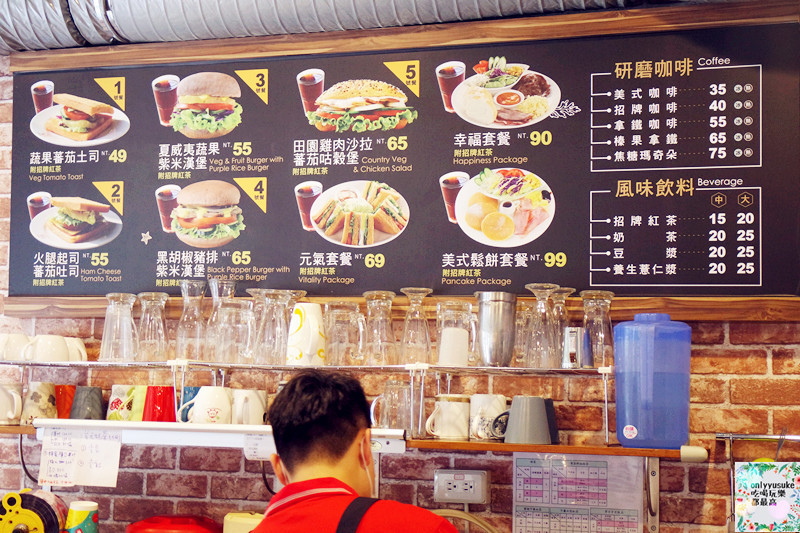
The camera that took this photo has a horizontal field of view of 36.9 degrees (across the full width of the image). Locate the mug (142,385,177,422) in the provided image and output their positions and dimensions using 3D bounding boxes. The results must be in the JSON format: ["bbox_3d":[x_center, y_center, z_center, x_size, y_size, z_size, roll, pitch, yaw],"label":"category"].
[{"bbox_3d":[-0.562,0.334,2.814,0.083,0.105,0.103,3,-6,-11],"label":"mug"}]

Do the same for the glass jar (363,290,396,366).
[{"bbox_3d":[-0.045,0.139,2.663,0.075,0.168,0.075,2,-6,-1],"label":"glass jar"}]

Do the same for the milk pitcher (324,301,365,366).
[{"bbox_3d":[-0.114,0.150,2.652,0.114,0.145,0.080,-4,-7,42],"label":"milk pitcher"}]

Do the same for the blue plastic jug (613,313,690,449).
[{"bbox_3d":[0.514,0.234,2.451,0.159,0.280,0.199,-1,-6,17],"label":"blue plastic jug"}]

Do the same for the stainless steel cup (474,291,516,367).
[{"bbox_3d":[0.205,0.135,2.562,0.089,0.163,0.083,1,-6,0],"label":"stainless steel cup"}]

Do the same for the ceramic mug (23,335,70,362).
[{"bbox_3d":[-0.857,0.199,2.897,0.117,0.068,0.089,4,-7,-24],"label":"ceramic mug"}]

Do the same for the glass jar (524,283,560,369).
[{"bbox_3d":[0.301,0.126,2.523,0.074,0.181,0.074,1,-6,0],"label":"glass jar"}]

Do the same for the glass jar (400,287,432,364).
[{"bbox_3d":[0.036,0.134,2.657,0.072,0.176,0.072,1,-6,0],"label":"glass jar"}]

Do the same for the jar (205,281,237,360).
[{"bbox_3d":[-0.417,0.125,2.808,0.074,0.192,0.074,1,-6,0],"label":"jar"}]

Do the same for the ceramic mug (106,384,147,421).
[{"bbox_3d":[-0.636,0.329,2.807,0.089,0.101,0.101,-1,-6,17],"label":"ceramic mug"}]

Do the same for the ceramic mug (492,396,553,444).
[{"bbox_3d":[0.255,0.323,2.529,0.130,0.105,0.100,1,-6,3],"label":"ceramic mug"}]

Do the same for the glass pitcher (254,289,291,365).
[{"bbox_3d":[-0.288,0.139,2.714,0.077,0.169,0.077,1,-6,0],"label":"glass pitcher"}]

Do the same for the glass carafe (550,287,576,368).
[{"bbox_3d":[0.347,0.134,2.594,0.073,0.176,0.073,1,-6,8],"label":"glass carafe"}]

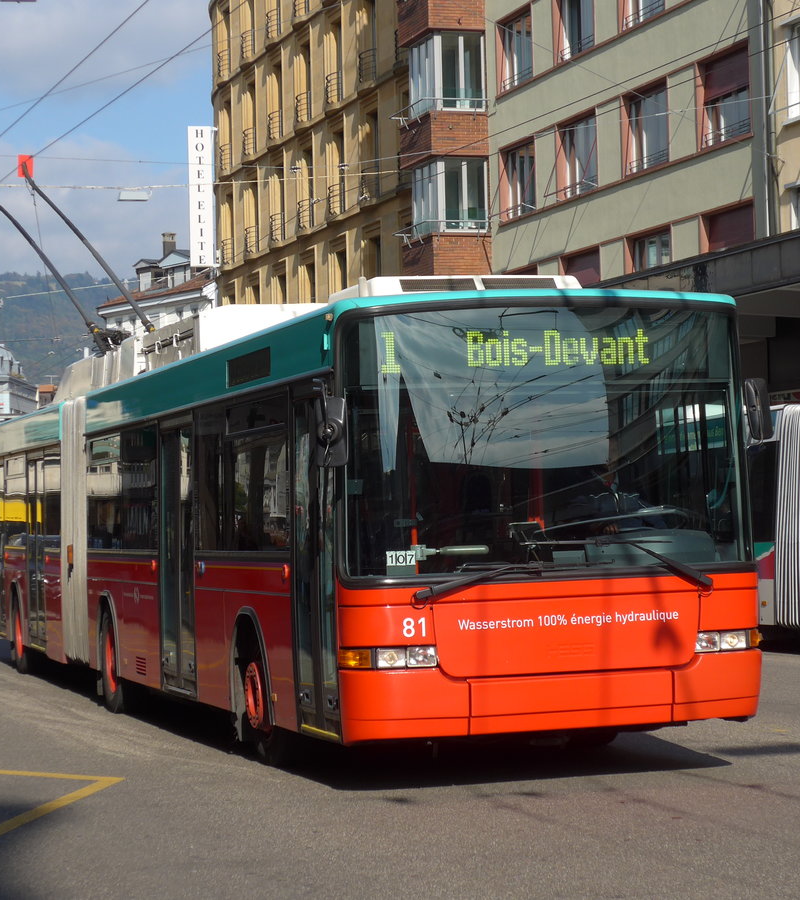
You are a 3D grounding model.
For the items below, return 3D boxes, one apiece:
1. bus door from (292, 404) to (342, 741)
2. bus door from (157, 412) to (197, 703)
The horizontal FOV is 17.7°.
[{"bbox_3d":[-0.451,0.694,15.184,0.100,1.988,1.009,-1,-2,-16],"label":"bus door"},{"bbox_3d":[-1.617,0.805,19.294,0.100,2.039,1.360,-1,-2,-16],"label":"bus door"}]

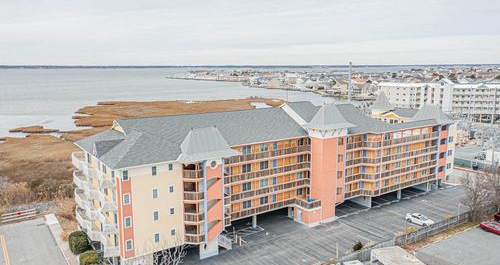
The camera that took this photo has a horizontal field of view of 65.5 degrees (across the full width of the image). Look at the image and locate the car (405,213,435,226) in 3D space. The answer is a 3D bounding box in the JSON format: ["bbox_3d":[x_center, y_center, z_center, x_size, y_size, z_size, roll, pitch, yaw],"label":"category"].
[{"bbox_3d":[28.800,14.720,66.150,4.620,1.430,1.830,8,13,38],"label":"car"}]

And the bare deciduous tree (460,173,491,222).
[{"bbox_3d":[38.600,11.050,66.500,5.100,8.500,5.000,0,10,0],"label":"bare deciduous tree"}]

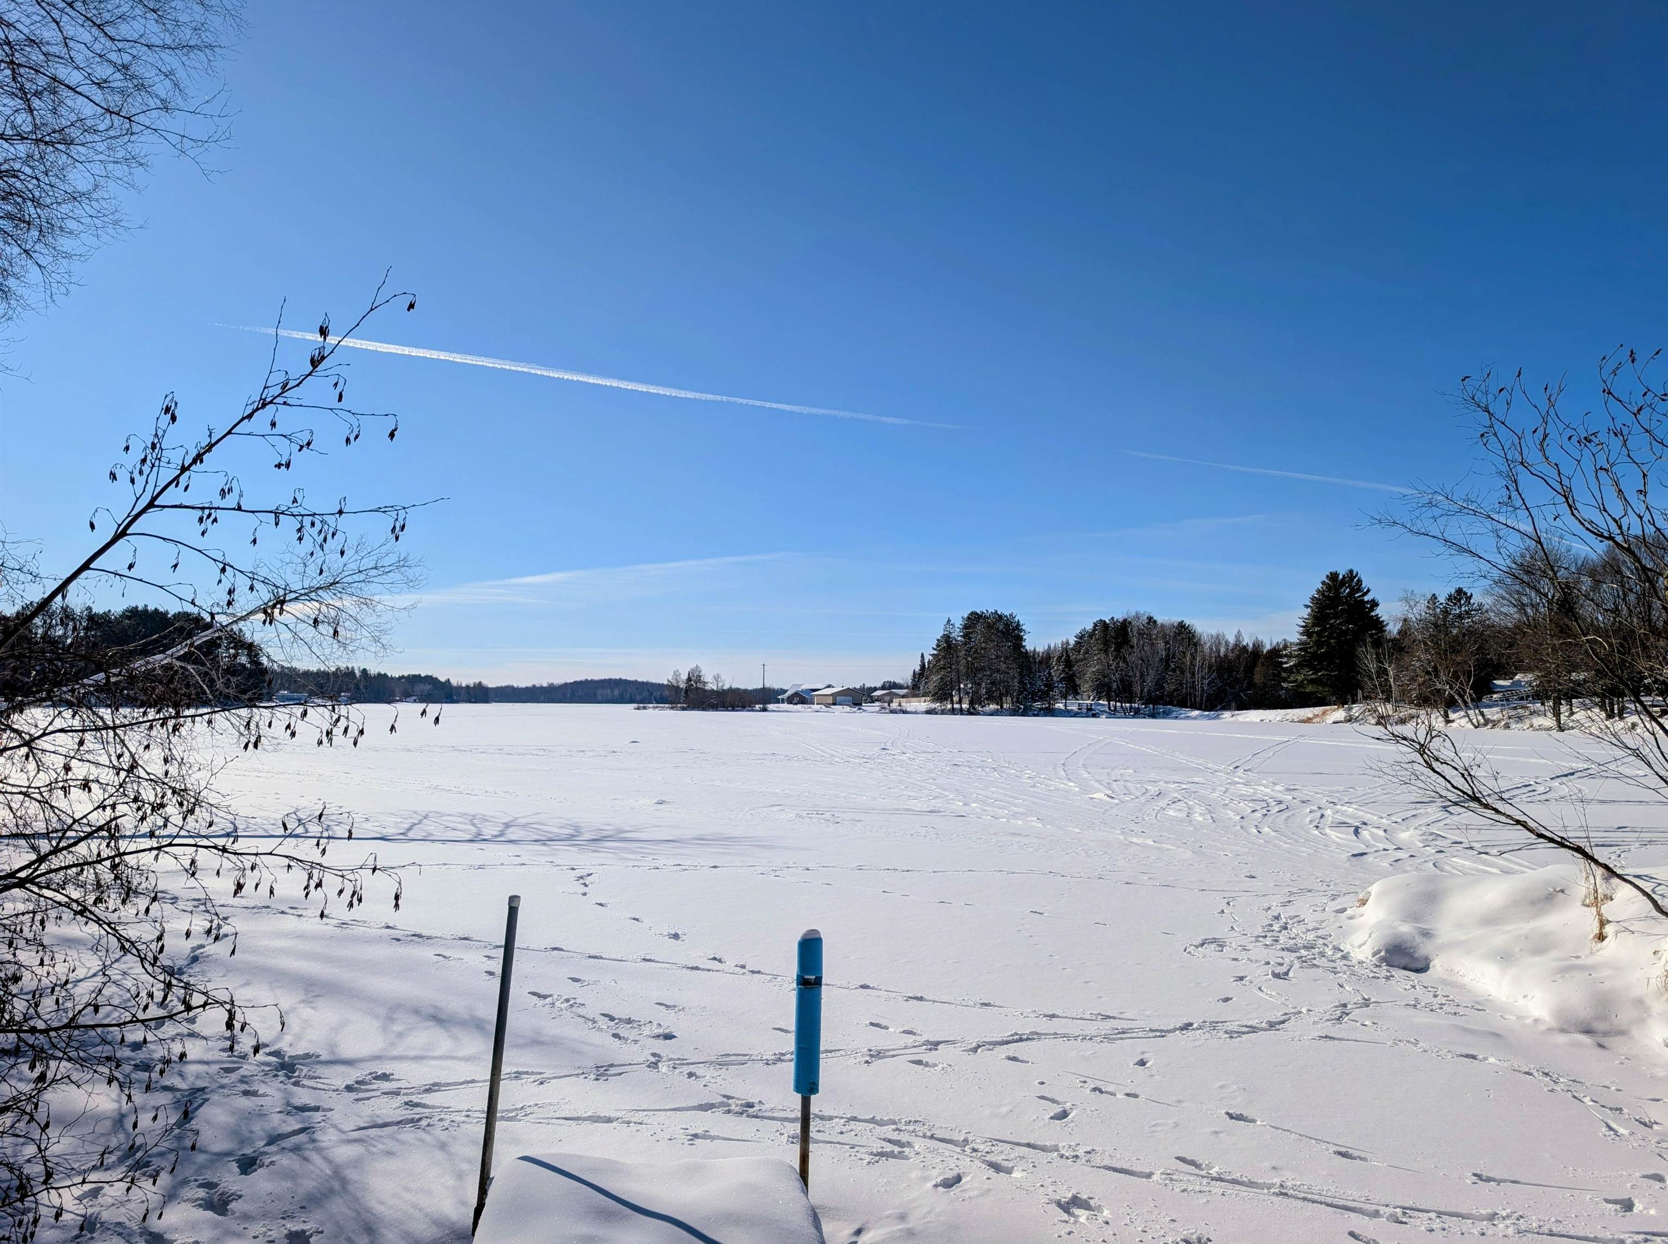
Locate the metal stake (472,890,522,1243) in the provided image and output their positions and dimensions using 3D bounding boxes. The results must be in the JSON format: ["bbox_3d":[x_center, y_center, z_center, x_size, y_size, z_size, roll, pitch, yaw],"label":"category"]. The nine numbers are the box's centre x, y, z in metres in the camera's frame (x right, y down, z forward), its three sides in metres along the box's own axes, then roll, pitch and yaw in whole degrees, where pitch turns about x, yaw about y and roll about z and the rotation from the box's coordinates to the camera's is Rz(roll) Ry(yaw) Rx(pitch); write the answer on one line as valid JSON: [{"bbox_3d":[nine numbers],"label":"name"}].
[{"bbox_3d":[-1.487,1.934,5.100,0.046,1.457,0.046,6,-4,0],"label":"metal stake"}]

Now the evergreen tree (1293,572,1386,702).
[{"bbox_3d":[69.581,2.250,160.000,13.322,18.993,13.056,0,-4,0],"label":"evergreen tree"}]

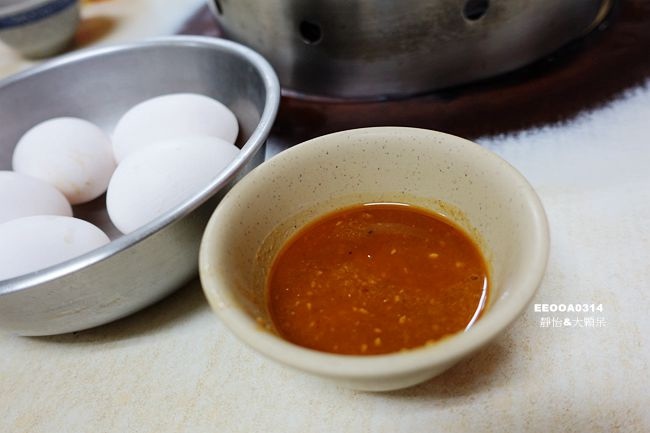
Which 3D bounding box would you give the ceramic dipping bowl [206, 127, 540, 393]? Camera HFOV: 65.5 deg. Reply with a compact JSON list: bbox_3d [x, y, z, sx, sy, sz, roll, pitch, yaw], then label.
[{"bbox_3d":[0.017,0.021,0.175,0.105,0.053,0.105,-6,42,5],"label":"ceramic dipping bowl"}]

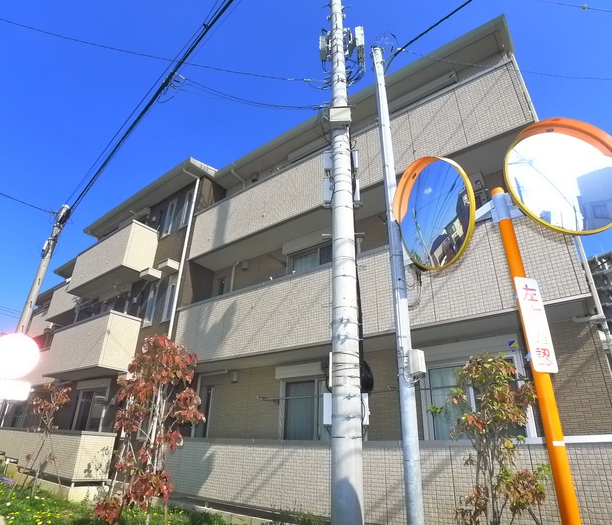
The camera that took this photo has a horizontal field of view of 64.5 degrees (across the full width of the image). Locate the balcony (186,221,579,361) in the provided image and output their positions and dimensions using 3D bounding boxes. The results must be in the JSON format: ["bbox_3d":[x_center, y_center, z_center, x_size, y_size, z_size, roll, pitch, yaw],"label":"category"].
[{"bbox_3d":[0.580,0.923,8.999,8.385,1.419,1.129,-17,-29,36],"label":"balcony"}]

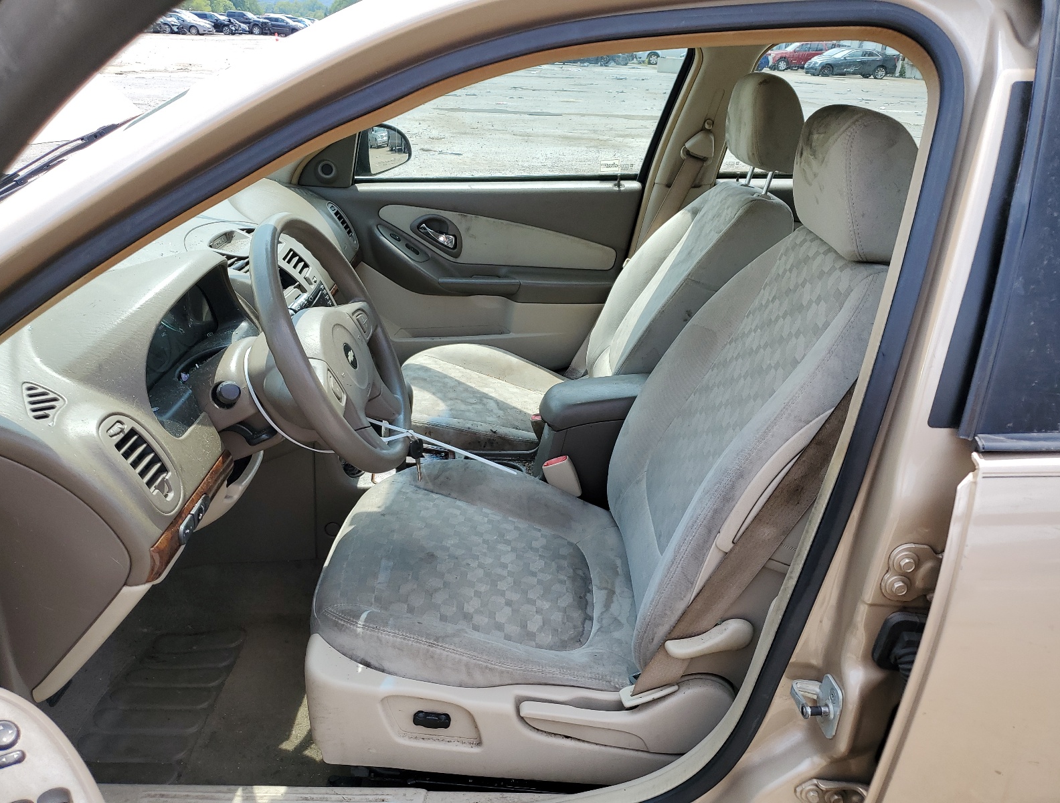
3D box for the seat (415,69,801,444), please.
[{"bbox_3d":[0.141,-0.272,1.863,0.860,0.940,0.530,2,25,-2],"label":"seat"}]

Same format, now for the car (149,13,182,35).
[{"bbox_3d":[-27.801,-28.148,59.637,4.600,1.470,1.800,6,25,8],"label":"car"}]

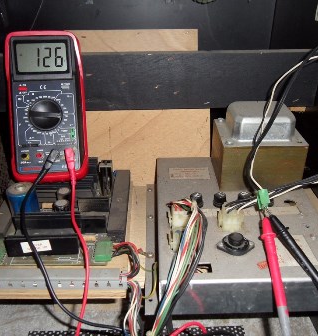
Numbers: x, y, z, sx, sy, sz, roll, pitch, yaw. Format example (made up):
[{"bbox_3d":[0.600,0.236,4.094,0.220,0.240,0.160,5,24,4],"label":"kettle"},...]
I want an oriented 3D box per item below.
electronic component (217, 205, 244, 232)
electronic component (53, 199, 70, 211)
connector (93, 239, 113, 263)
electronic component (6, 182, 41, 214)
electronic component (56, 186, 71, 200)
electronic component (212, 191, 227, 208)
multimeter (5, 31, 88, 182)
[{"bbox_3d":[0.076,0.053,0.385,0.025,0.021,0.017,-1,29,-1],"label":"electronic component"},{"bbox_3d":[-0.119,0.053,0.447,0.017,0.025,0.017,-1,29,-1],"label":"electronic component"},{"bbox_3d":[-0.061,0.091,0.399,0.018,0.011,0.024,-1,29,-1],"label":"connector"},{"bbox_3d":[-0.165,0.048,0.446,0.035,0.046,0.035,-1,29,-1],"label":"electronic component"},{"bbox_3d":[-0.123,0.039,0.472,0.016,0.025,0.016,-1,29,-1],"label":"electronic component"},{"bbox_3d":[0.071,0.036,0.422,0.015,0.013,0.015,-1,29,-1],"label":"electronic component"},{"bbox_3d":[-0.145,-0.079,0.480,0.095,0.193,0.041,-4,-5,-5],"label":"multimeter"}]

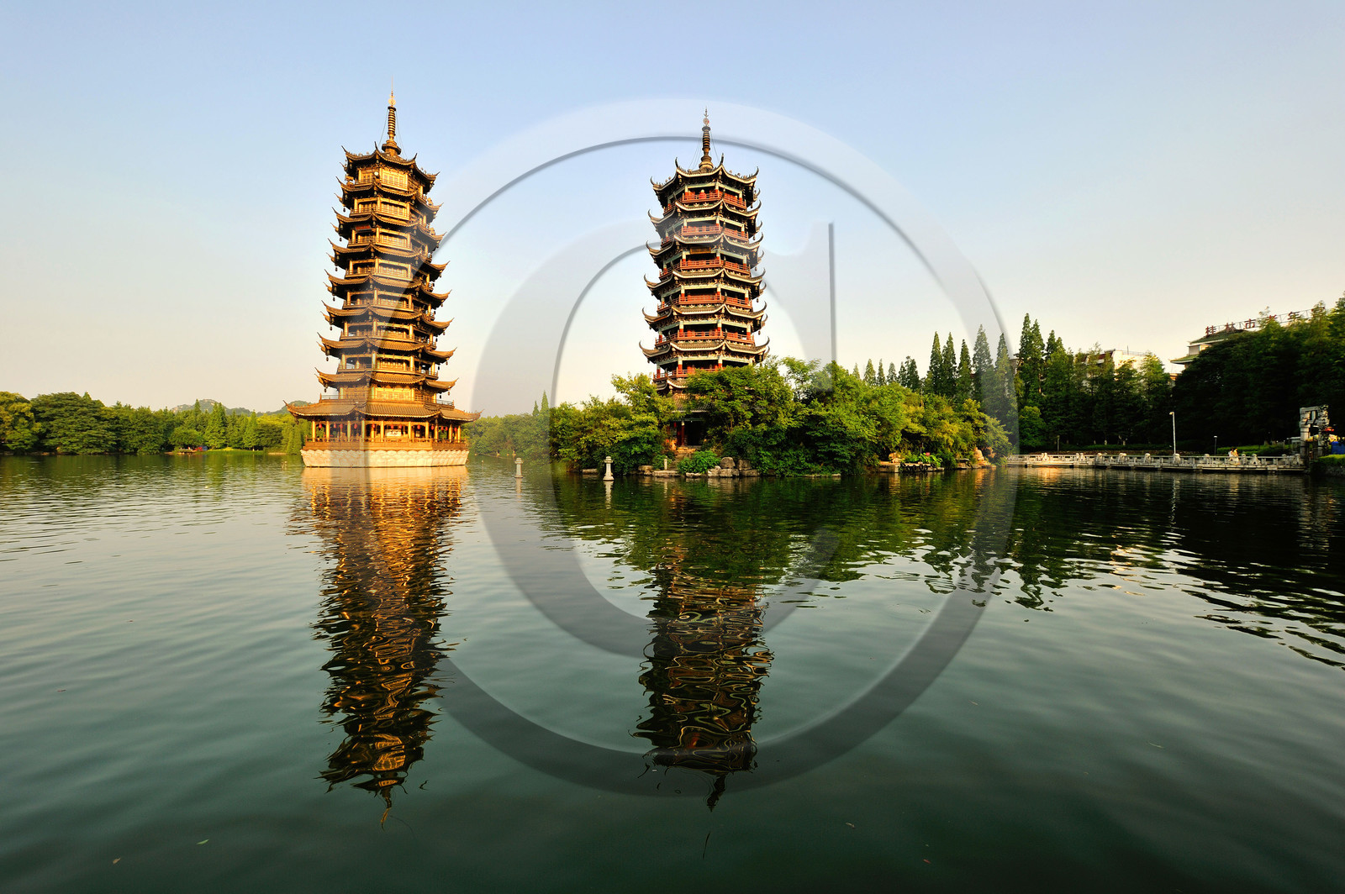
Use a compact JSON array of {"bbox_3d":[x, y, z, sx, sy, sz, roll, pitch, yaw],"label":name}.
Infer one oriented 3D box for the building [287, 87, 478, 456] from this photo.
[{"bbox_3d":[-31.300,-18.600,57.500,18.000,41.200,18.000,0,0,9],"label":"building"}]

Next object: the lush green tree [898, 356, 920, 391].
[{"bbox_3d":[50.790,-10.020,112.000,4.600,18.690,4.600,0,0,0],"label":"lush green tree"}]

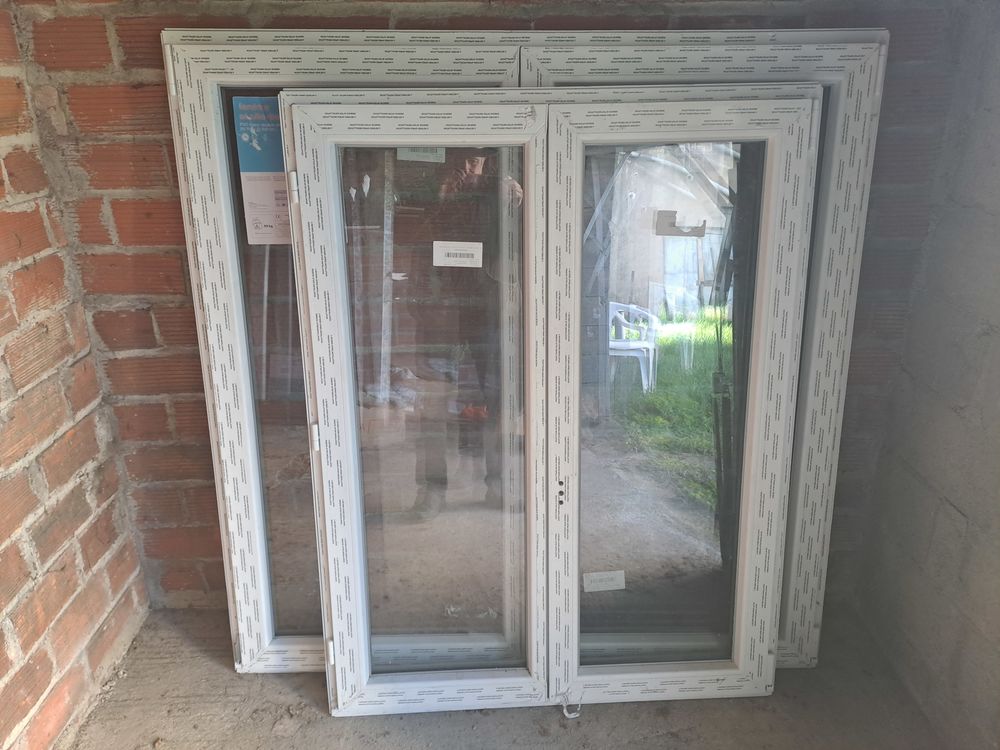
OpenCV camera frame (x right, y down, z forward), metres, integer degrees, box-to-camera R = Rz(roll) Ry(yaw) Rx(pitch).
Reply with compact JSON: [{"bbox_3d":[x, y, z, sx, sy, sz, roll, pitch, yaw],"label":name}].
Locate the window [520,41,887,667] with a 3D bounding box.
[{"bbox_3d":[0.402,0.025,1.589,0.710,1.392,0.080,-1,14,0],"label":"window"}]

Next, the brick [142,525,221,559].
[{"bbox_3d":[-0.804,0.416,1.945,0.243,0.095,0.120,-1,22,0],"label":"brick"}]

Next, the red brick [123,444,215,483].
[{"bbox_3d":[-0.807,0.204,1.861,0.243,0.098,0.120,-1,22,0],"label":"red brick"}]

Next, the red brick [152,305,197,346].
[{"bbox_3d":[-0.664,-0.137,1.720,0.255,0.096,0.120,-1,22,-1],"label":"red brick"}]

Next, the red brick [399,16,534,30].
[{"bbox_3d":[-0.072,-0.694,1.511,0.268,0.094,0.120,-1,21,0],"label":"red brick"}]

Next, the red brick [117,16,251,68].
[{"bbox_3d":[-0.632,-0.688,1.504,0.266,0.094,0.120,-1,22,-1],"label":"red brick"}]

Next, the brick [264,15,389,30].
[{"bbox_3d":[-0.348,-0.690,1.512,0.251,0.102,0.120,-1,22,-1],"label":"brick"}]

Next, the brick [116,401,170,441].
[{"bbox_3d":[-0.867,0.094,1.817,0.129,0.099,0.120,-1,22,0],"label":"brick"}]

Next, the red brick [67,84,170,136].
[{"bbox_3d":[-0.761,-0.568,1.547,0.255,0.097,0.120,-1,22,-1],"label":"red brick"}]

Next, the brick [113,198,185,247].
[{"bbox_3d":[-0.712,-0.354,1.633,0.255,0.097,0.120,-1,22,-1],"label":"brick"}]

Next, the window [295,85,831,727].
[{"bbox_3d":[0.111,0.106,1.496,1.000,1.300,0.085,-2,13,-2],"label":"window"}]

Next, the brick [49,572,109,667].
[{"bbox_3d":[-1.002,0.544,1.628,0.120,0.092,0.222,-1,21,0],"label":"brick"}]

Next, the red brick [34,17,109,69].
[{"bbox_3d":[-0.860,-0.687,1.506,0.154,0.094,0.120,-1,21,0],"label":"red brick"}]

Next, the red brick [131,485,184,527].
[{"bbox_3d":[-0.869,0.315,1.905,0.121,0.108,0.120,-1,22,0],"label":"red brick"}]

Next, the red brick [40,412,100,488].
[{"bbox_3d":[-1.014,0.182,1.613,0.120,0.088,0.214,-1,22,0],"label":"red brick"}]

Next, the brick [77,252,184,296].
[{"bbox_3d":[-0.823,-0.246,1.672,0.227,0.096,0.120,-1,22,-1],"label":"brick"}]

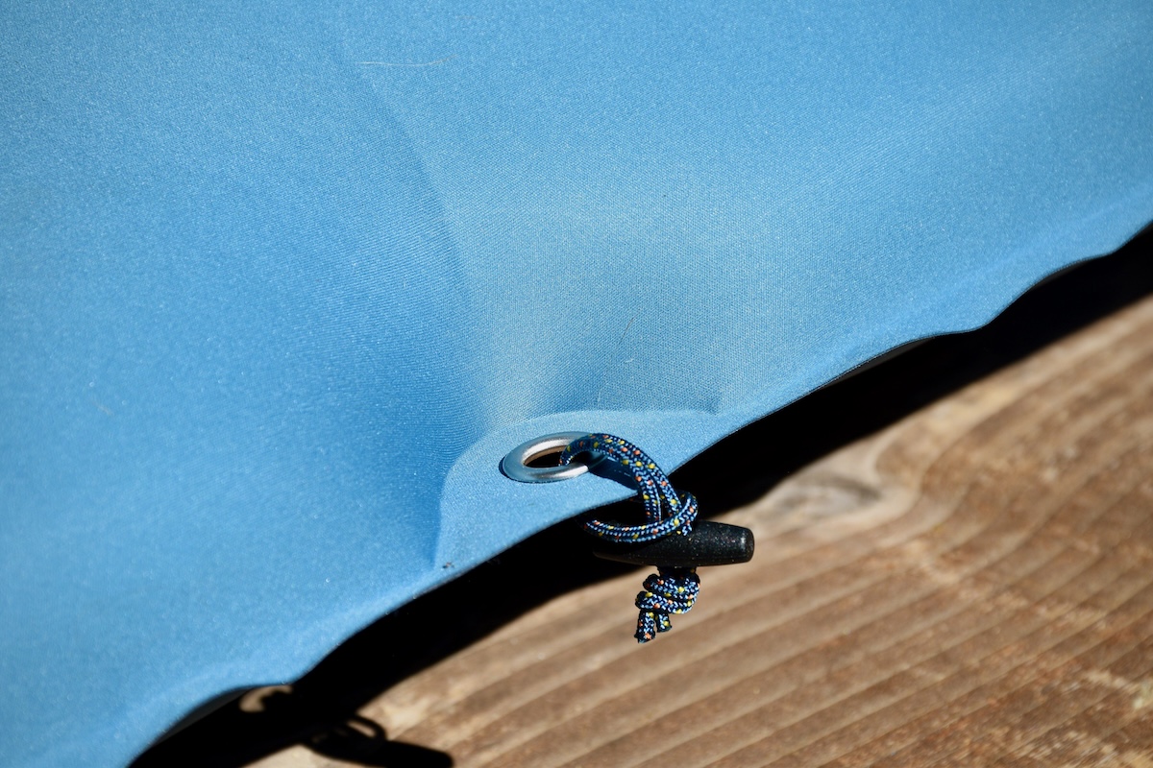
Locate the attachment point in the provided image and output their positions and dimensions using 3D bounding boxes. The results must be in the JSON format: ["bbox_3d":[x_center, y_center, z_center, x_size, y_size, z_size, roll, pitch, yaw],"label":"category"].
[{"bbox_3d":[-0.004,0.013,0.789,0.018,0.004,0.018,-7,27,4],"label":"attachment point"}]

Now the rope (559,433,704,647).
[{"bbox_3d":[0.009,0.027,0.786,0.025,0.034,0.020,0,30,0],"label":"rope"}]

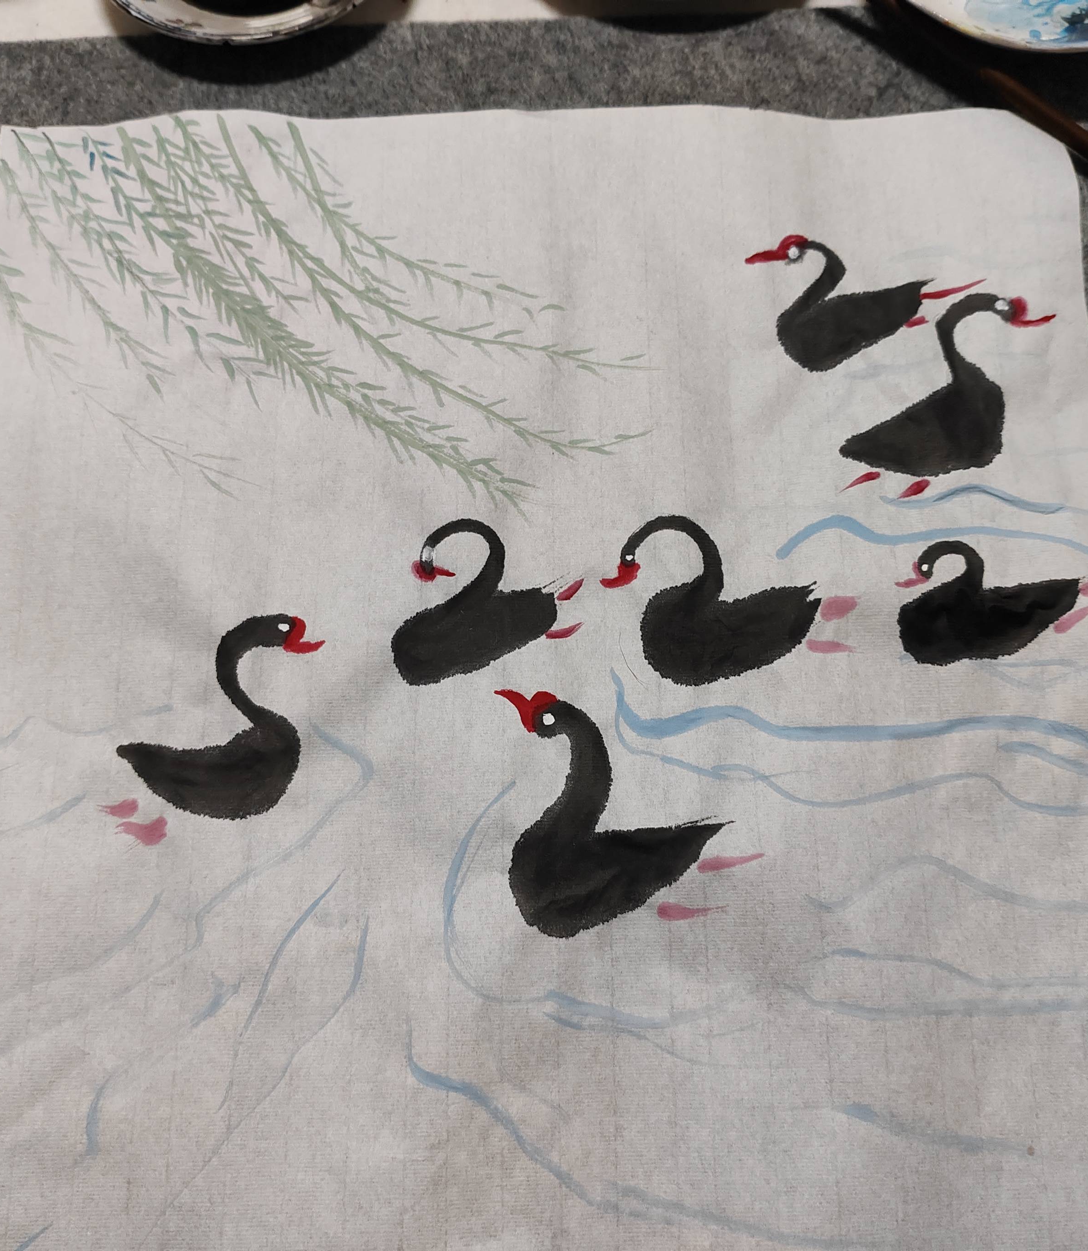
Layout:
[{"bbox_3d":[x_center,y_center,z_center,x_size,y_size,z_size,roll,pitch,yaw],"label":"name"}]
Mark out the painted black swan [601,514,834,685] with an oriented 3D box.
[{"bbox_3d":[0.066,-0.011,0.497,0.089,0.003,0.069,0,73,0],"label":"painted black swan"}]

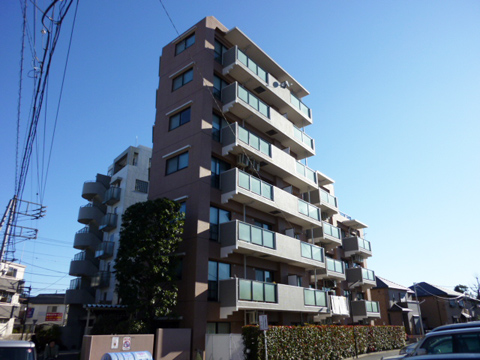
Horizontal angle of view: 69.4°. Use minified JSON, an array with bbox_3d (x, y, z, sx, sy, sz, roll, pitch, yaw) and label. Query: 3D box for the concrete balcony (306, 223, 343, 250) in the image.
[{"bbox_3d":[7.140,4.758,29.316,1.470,1.650,3.187,-18,-29,37],"label":"concrete balcony"}]

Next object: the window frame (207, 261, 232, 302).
[{"bbox_3d":[-1.047,5.009,17.140,0.120,1.875,1.603,-18,-29,37],"label":"window frame"}]

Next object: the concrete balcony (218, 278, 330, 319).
[{"bbox_3d":[2.364,6.906,19.583,1.170,1.697,9.131,-18,-29,37],"label":"concrete balcony"}]

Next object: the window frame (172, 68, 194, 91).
[{"bbox_3d":[-3.488,-6.159,21.443,1.841,0.953,0.120,-18,-29,37],"label":"window frame"}]

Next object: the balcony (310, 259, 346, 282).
[{"bbox_3d":[7.173,7.383,28.193,1.430,1.667,3.151,-18,-29,37],"label":"balcony"}]

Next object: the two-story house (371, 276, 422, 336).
[{"bbox_3d":[18.053,16.003,43.628,6.000,7.201,7.800,-21,-30,40],"label":"two-story house"}]

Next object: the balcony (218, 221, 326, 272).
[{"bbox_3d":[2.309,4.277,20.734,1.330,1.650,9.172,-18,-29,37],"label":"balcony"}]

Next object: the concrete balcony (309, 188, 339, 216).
[{"bbox_3d":[7.133,2.128,30.414,1.470,1.650,3.187,-18,-29,37],"label":"concrete balcony"}]

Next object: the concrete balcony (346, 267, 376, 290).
[{"bbox_3d":[11.662,9.463,33.216,1.393,1.650,3.215,-18,-29,37],"label":"concrete balcony"}]

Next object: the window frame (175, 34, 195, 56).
[{"bbox_3d":[-3.537,-8.800,22.462,1.835,0.948,0.120,-18,-29,37],"label":"window frame"}]

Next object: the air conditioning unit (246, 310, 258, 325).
[{"bbox_3d":[0.834,7.016,17.712,0.320,0.600,0.780,-18,-29,37],"label":"air conditioning unit"}]

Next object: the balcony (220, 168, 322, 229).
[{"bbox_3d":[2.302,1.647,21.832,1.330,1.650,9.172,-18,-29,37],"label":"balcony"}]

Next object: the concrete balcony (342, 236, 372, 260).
[{"bbox_3d":[11.641,6.799,34.220,1.400,1.667,3.285,-18,-29,37],"label":"concrete balcony"}]

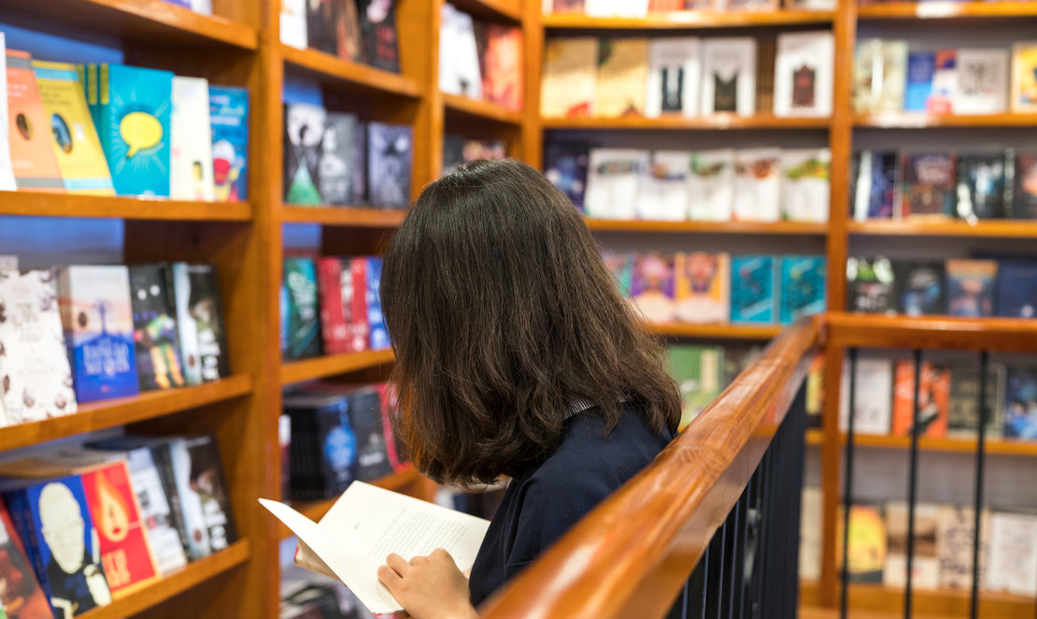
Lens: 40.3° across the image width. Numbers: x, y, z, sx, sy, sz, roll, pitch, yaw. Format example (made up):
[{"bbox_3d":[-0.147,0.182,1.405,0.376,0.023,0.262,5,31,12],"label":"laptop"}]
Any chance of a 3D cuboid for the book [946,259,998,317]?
[{"bbox_3d":[1.304,-0.042,4.074,0.141,0.207,0.027,2,-5,13],"label":"book"}]

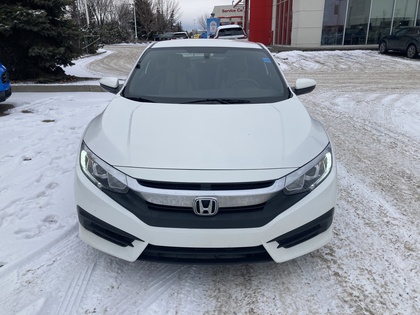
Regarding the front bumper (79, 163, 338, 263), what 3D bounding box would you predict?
[{"bbox_3d":[-0.019,0.292,2.072,1.750,0.560,0.590,0,19,-1],"label":"front bumper"}]

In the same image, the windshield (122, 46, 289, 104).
[{"bbox_3d":[-0.022,-0.786,3.087,1.460,0.420,0.970,0,19,-1],"label":"windshield"}]

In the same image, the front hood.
[{"bbox_3d":[-0.019,-0.207,2.390,1.600,0.270,1.140,0,19,-1],"label":"front hood"}]

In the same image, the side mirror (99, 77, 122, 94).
[{"bbox_3d":[-0.939,-0.697,3.260,0.225,0.155,0.160,0,19,-1],"label":"side mirror"}]

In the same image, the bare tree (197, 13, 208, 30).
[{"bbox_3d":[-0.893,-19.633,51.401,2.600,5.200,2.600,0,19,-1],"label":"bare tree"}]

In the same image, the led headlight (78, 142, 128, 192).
[{"bbox_3d":[-0.658,0.058,2.070,0.400,0.235,0.420,0,19,-1],"label":"led headlight"}]

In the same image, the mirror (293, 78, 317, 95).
[{"bbox_3d":[0.901,-0.689,3.277,0.225,0.155,0.160,0,19,-1],"label":"mirror"}]

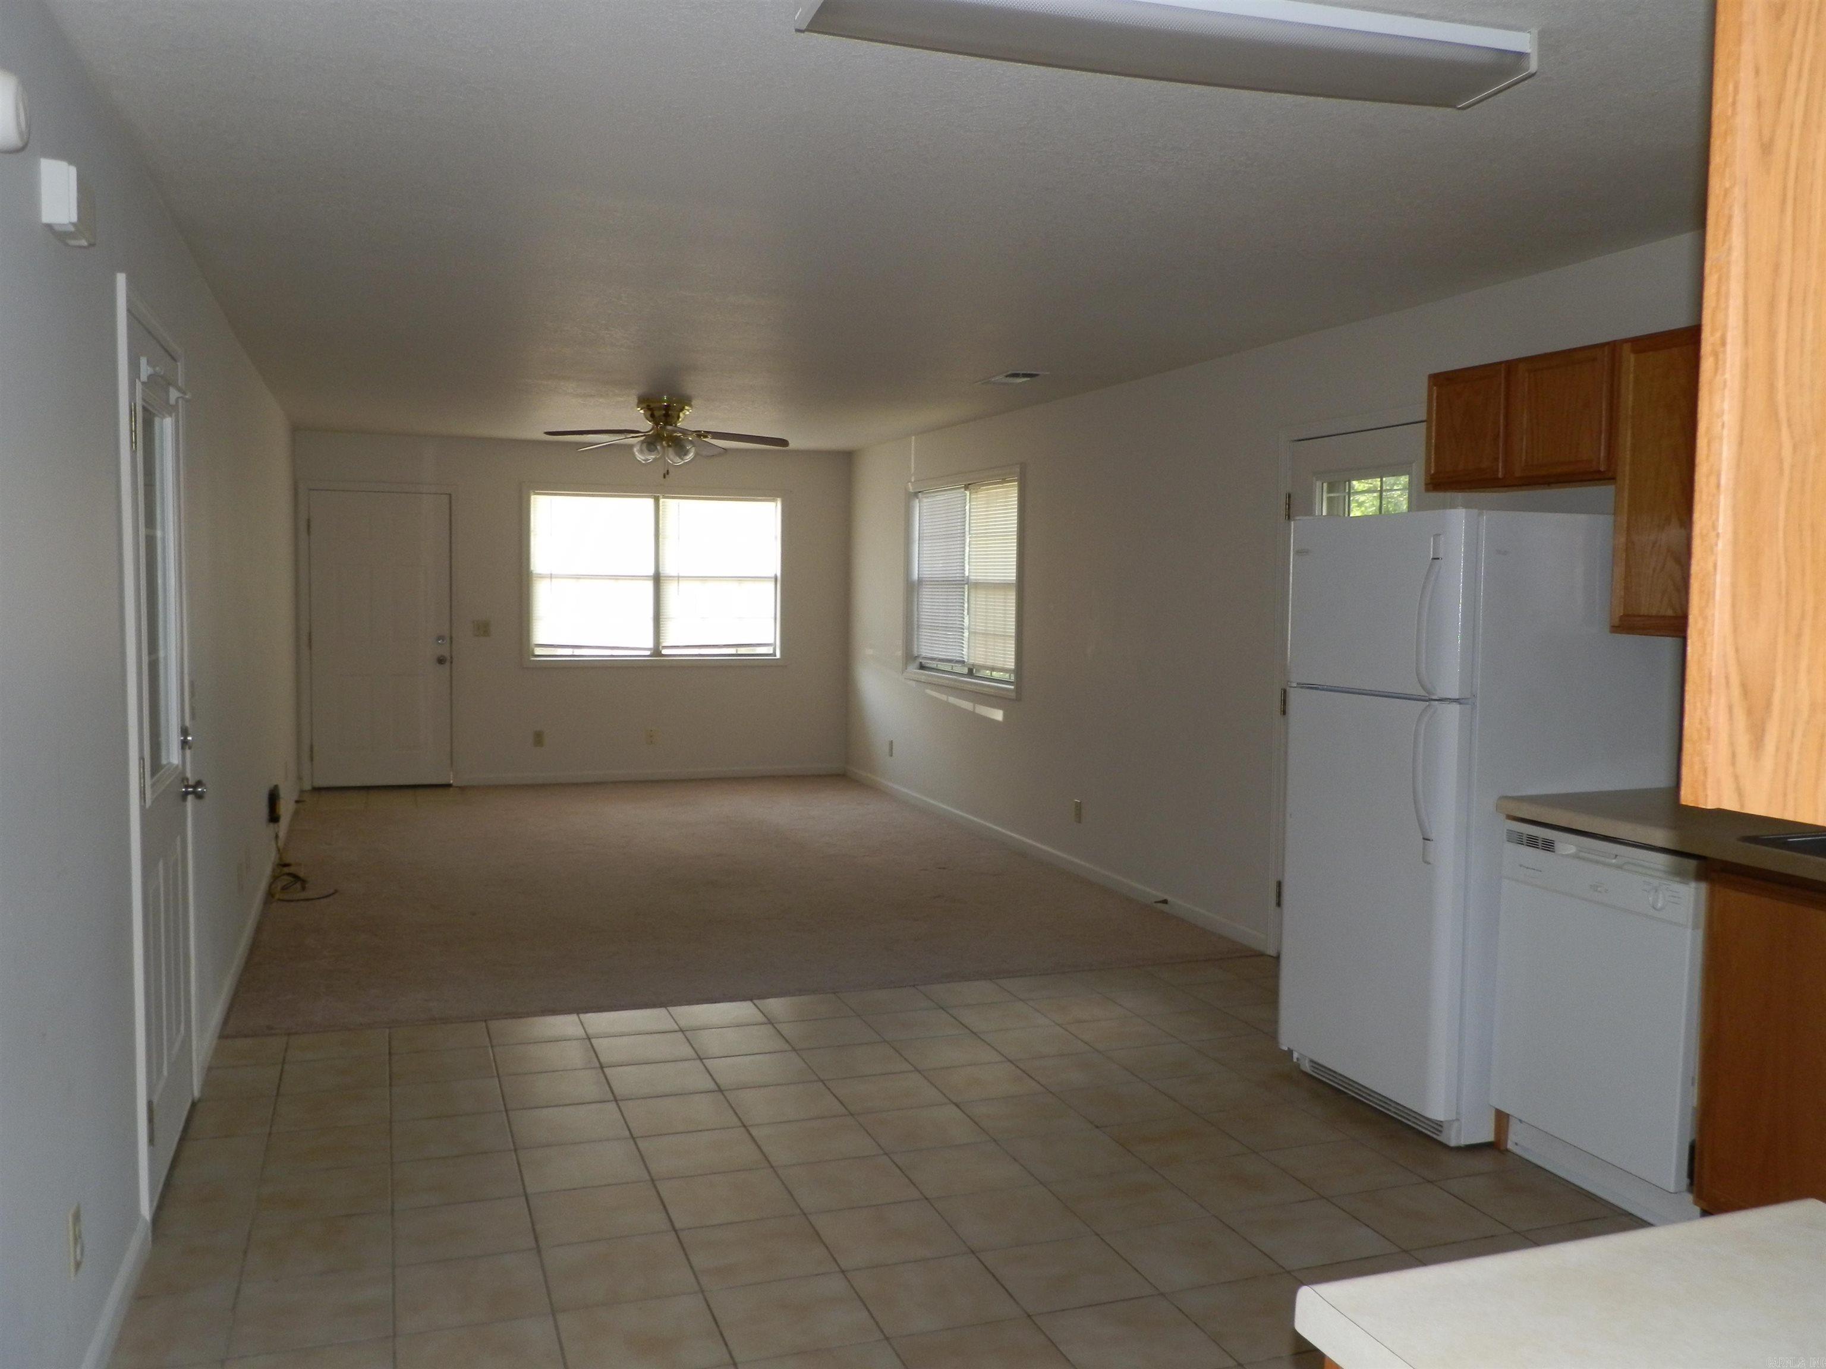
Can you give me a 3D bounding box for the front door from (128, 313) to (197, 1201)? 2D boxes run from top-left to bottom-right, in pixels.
[{"bbox_3d":[-1.889,0.170,3.704,0.060,2.050,0.890,-1,4,-20],"label":"front door"}]

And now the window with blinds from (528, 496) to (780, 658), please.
[{"bbox_3d":[-1.849,-0.776,10.727,1.825,1.185,0.100,-1,4,-20],"label":"window with blinds"}]

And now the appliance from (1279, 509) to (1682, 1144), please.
[{"bbox_3d":[1.607,0.363,4.332,0.745,1.695,0.745,-1,4,-20],"label":"appliance"}]

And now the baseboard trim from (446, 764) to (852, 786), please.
[{"bbox_3d":[-1.856,0.655,10.788,2.850,0.077,0.020,-1,4,-20],"label":"baseboard trim"}]

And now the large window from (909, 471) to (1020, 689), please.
[{"bbox_3d":[0.324,-0.625,9.049,0.100,1.205,1.790,-1,4,-20],"label":"large window"}]

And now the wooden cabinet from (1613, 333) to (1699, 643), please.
[{"bbox_3d":[2.047,-0.499,3.690,0.320,0.757,0.450,-1,4,-20],"label":"wooden cabinet"}]

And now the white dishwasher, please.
[{"bbox_3d":[1.911,0.818,3.712,0.590,0.880,0.600,-1,4,-20],"label":"white dishwasher"}]

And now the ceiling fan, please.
[{"bbox_3d":[-1.299,-1.337,7.786,1.270,0.357,1.230,-1,4,-20],"label":"ceiling fan"}]

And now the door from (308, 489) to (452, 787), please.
[{"bbox_3d":[-3.625,-0.300,10.105,0.912,2.020,0.060,-1,4,-20],"label":"door"}]

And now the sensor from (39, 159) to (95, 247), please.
[{"bbox_3d":[-1.433,-0.815,2.514,0.055,0.103,0.194,-1,4,-20],"label":"sensor"}]

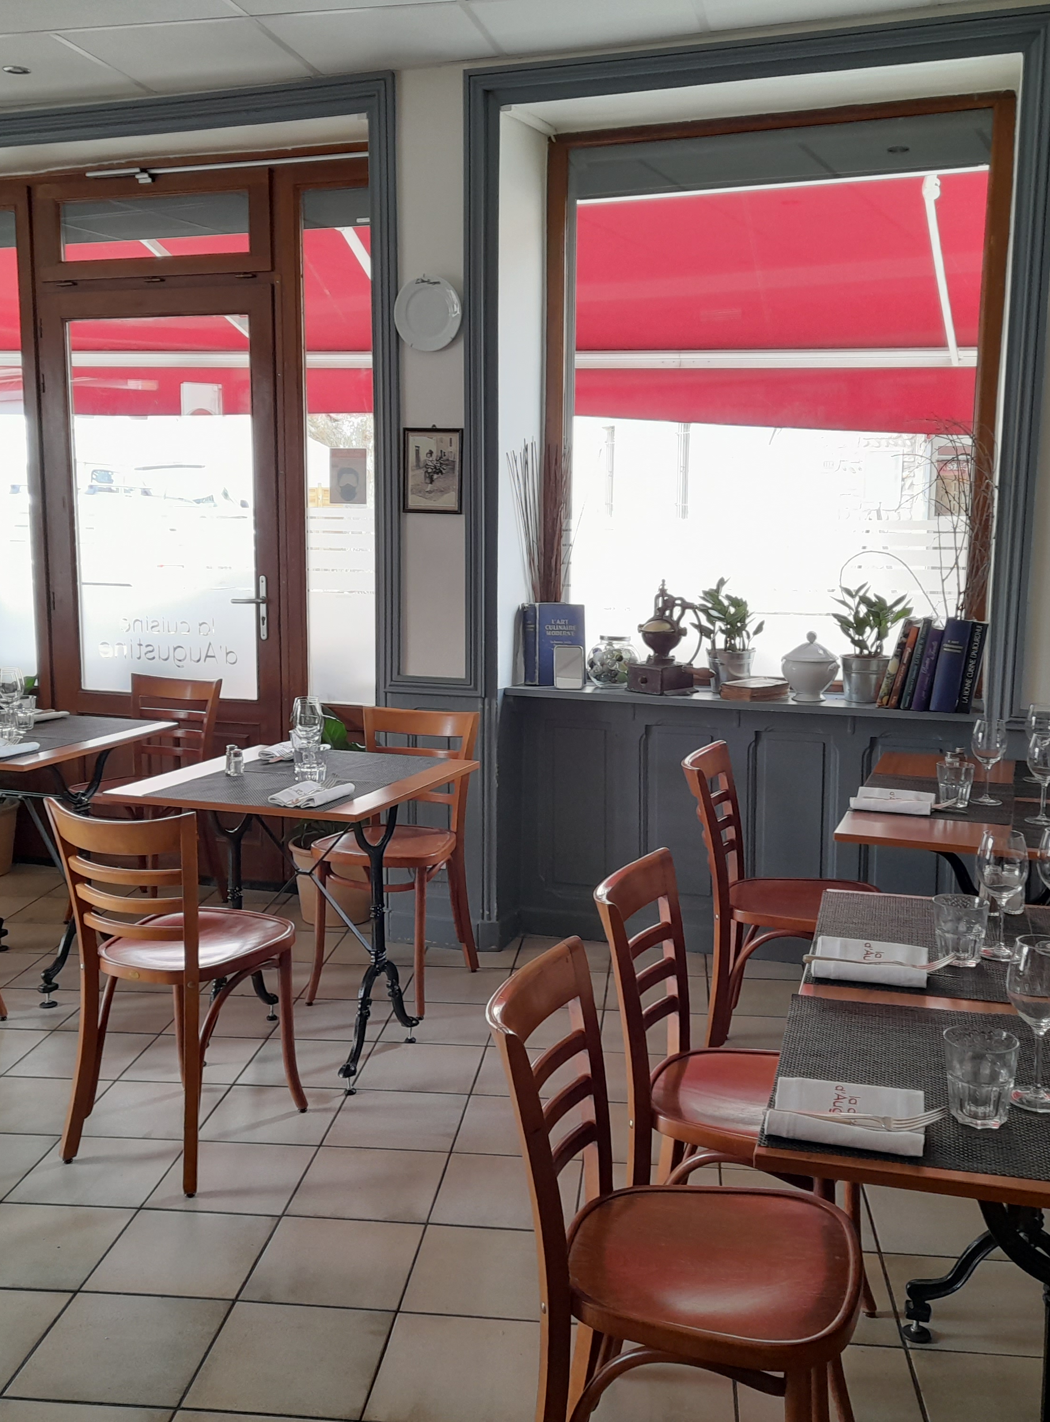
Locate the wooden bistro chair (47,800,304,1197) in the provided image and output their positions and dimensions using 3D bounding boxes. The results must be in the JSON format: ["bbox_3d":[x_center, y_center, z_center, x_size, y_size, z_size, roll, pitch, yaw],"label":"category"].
[{"bbox_3d":[-0.783,0.582,3.127,0.410,0.835,0.497,4,10,24],"label":"wooden bistro chair"}]

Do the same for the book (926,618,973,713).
[{"bbox_3d":[1.262,-0.144,4.034,0.080,0.270,0.195,13,12,17],"label":"book"}]

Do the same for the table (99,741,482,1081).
[{"bbox_3d":[-0.577,0.544,3.616,0.690,0.756,0.690,3,9,21],"label":"table"}]

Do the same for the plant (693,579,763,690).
[{"bbox_3d":[0.655,-0.239,4.420,0.230,0.370,0.220,3,10,19],"label":"plant"}]

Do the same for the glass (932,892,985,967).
[{"bbox_3d":[0.684,0.347,2.143,0.087,0.096,0.087,3,9,16],"label":"glass"}]

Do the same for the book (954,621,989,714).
[{"bbox_3d":[1.306,-0.134,3.986,0.038,0.262,0.175,11,12,19],"label":"book"}]

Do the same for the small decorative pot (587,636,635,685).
[{"bbox_3d":[0.293,-0.162,4.550,0.165,0.170,0.165,0,9,0],"label":"small decorative pot"}]

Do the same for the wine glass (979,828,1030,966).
[{"bbox_3d":[0.761,0.291,2.178,0.084,0.196,0.084,3,9,16],"label":"wine glass"}]

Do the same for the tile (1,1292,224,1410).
[{"bbox_3d":[-0.703,1.121,2.407,0.299,0.010,0.299,1,9,6],"label":"tile"}]

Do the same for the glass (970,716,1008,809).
[{"bbox_3d":[1.099,0.122,3.243,0.084,0.197,0.084,3,10,20],"label":"glass"}]

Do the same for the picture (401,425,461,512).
[{"bbox_3d":[-0.290,-0.761,4.345,0.198,0.260,0.020,3,10,19],"label":"picture"}]

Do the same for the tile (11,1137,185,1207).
[{"bbox_3d":[-0.950,1.030,3.057,0.302,0.010,0.302,1,9,6],"label":"tile"}]

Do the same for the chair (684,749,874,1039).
[{"bbox_3d":[0.697,0.522,3.484,0.497,0.835,0.410,3,9,18],"label":"chair"}]

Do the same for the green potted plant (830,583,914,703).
[{"bbox_3d":[1.076,-0.209,4.232,0.260,0.375,0.250,3,10,19],"label":"green potted plant"}]

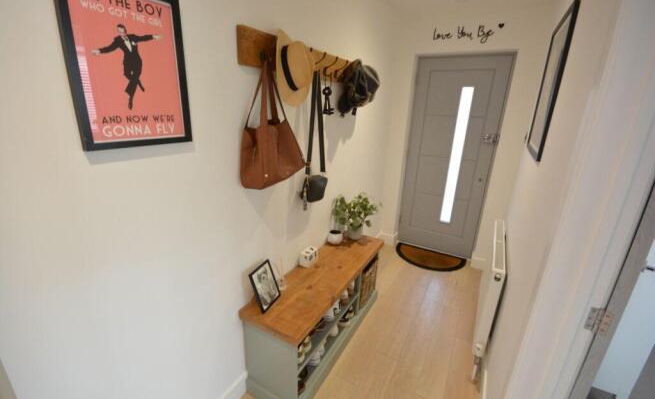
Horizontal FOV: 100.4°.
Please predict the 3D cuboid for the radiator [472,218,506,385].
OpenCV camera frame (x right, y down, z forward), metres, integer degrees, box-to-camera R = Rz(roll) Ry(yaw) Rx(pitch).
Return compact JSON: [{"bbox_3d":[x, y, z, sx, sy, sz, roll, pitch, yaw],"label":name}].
[{"bbox_3d":[1.151,0.602,1.946,0.062,0.650,0.930,12,21,28],"label":"radiator"}]

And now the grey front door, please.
[{"bbox_3d":[1.260,-0.381,2.899,0.830,2.040,0.060,12,21,28],"label":"grey front door"}]

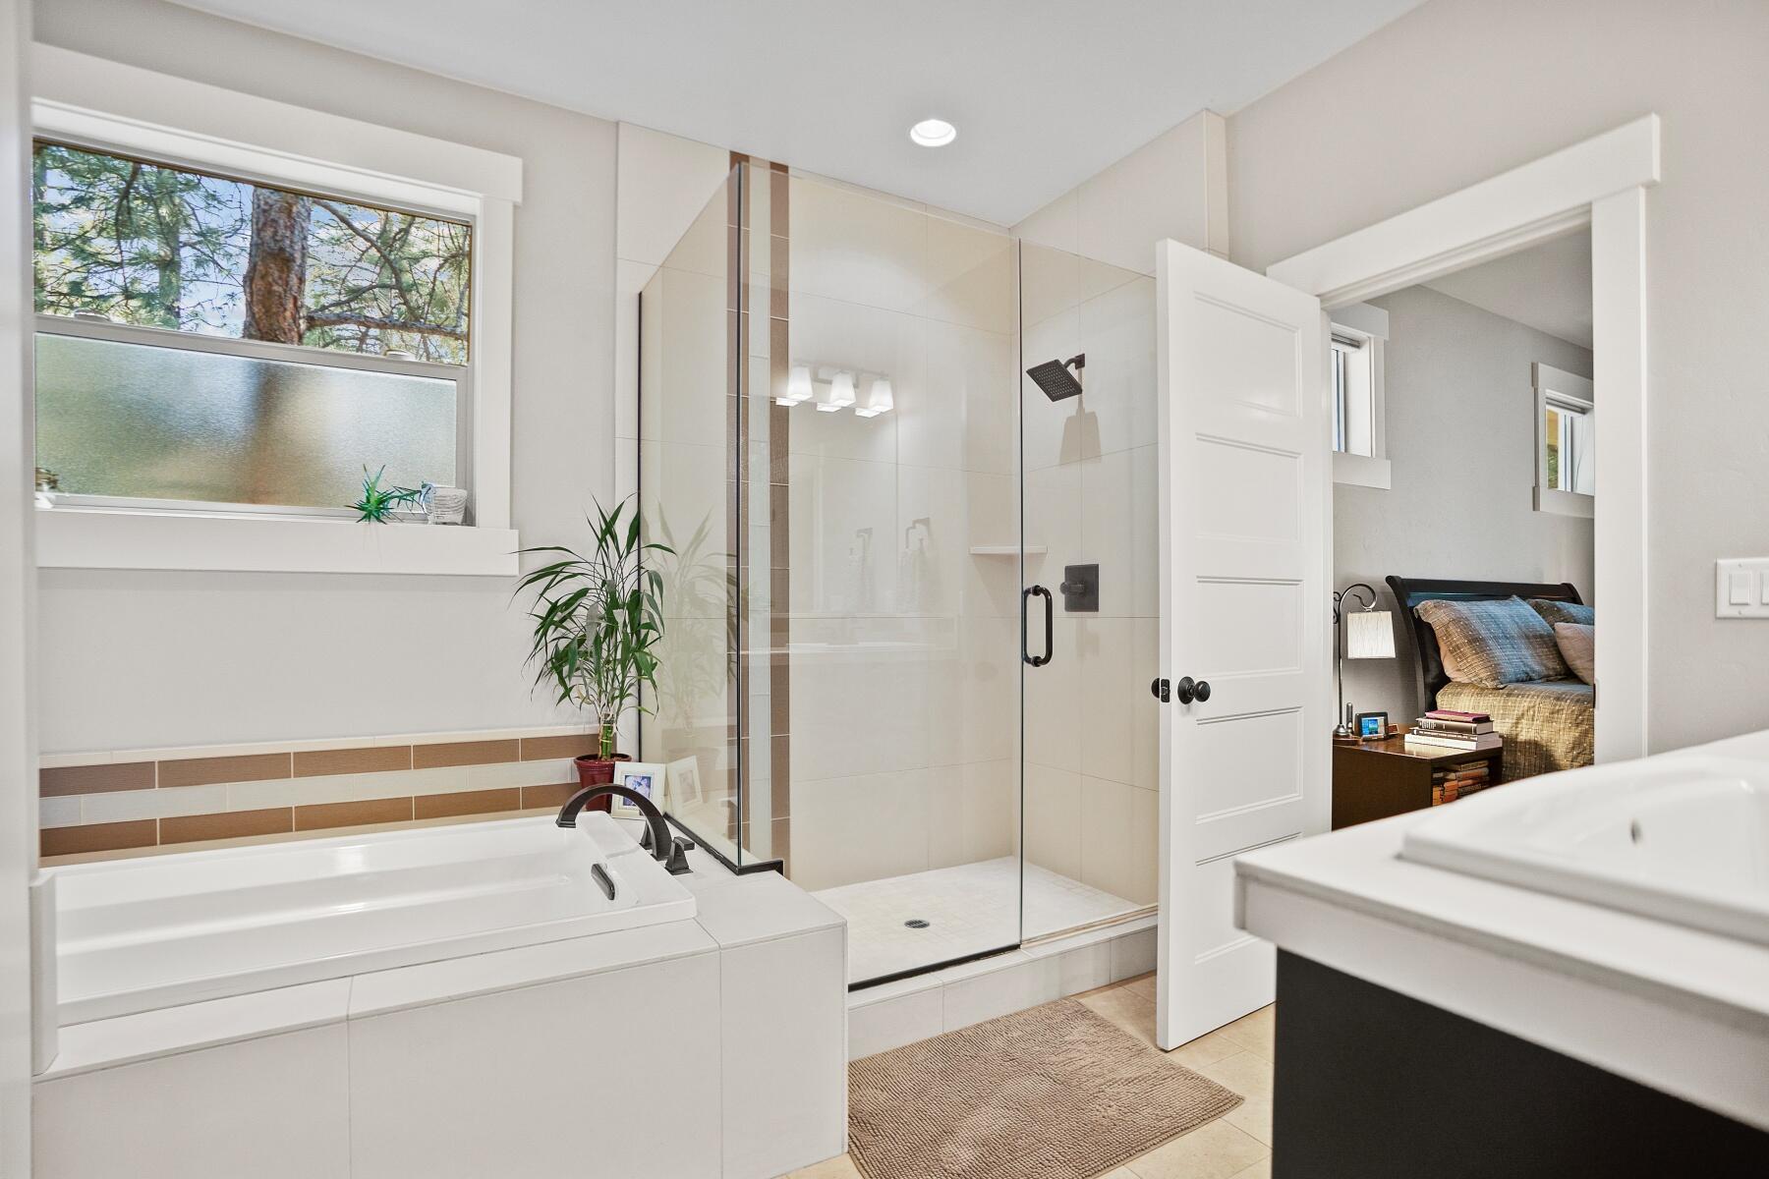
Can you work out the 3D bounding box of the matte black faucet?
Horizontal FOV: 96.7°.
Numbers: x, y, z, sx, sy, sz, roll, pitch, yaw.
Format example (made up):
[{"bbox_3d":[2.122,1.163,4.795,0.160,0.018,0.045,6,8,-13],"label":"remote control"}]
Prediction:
[{"bbox_3d":[-0.648,0.587,1.960,0.290,0.200,0.265,1,-1,-31],"label":"matte black faucet"}]

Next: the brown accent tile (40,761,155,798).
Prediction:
[{"bbox_3d":[-2.077,0.496,2.049,0.270,0.073,0.010,0,0,-28],"label":"brown accent tile"}]

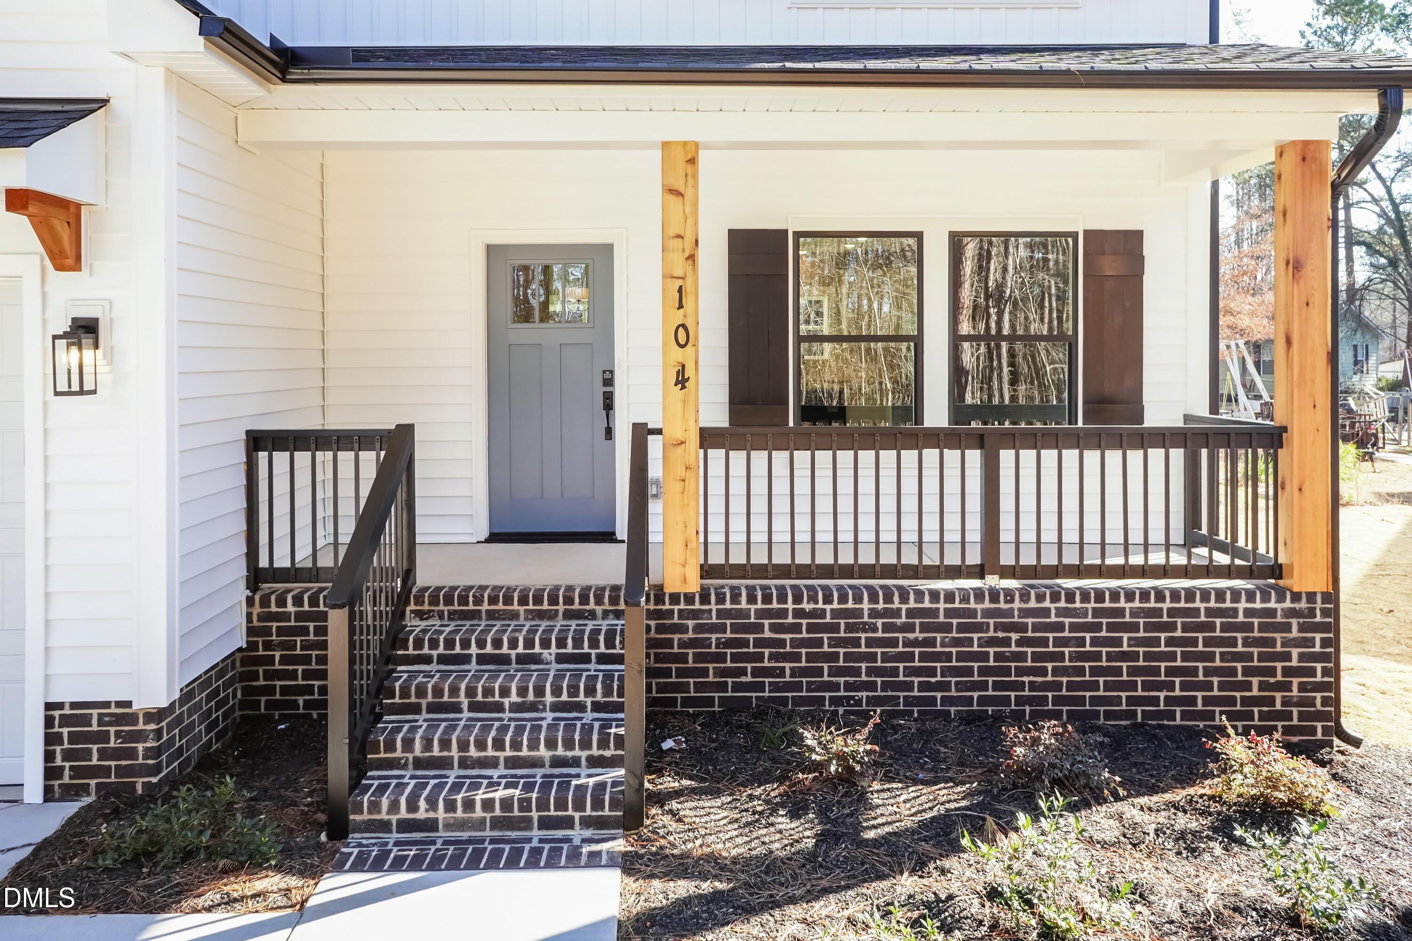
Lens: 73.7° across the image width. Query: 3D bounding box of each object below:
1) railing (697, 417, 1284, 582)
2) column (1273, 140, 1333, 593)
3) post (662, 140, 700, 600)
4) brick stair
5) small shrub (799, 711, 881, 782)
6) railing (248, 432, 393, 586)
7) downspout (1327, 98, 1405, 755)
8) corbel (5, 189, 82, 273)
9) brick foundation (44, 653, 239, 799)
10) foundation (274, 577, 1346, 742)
[{"bbox_3d":[1.640,0.110,5.740,3.330,0.910,1.220,0,2,-2],"label":"railing"},{"bbox_3d":[3.300,-0.570,5.210,0.205,2.460,0.200,0,2,-2],"label":"column"},{"bbox_3d":[-0.140,-0.575,5.210,0.205,2.460,0.200,0,2,-2],"label":"post"},{"bbox_3d":[-0.970,1.210,4.470,1.180,0.720,1.330,0,2,-2],"label":"brick stair"},{"bbox_3d":[0.650,1.300,4.570,0.370,0.270,0.350,0,2,-2],"label":"small shrub"},{"bbox_3d":[-2.090,0.215,5.200,0.870,0.880,0.120,0,2,-2],"label":"railing"},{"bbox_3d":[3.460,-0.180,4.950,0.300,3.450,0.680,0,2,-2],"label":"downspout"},{"bbox_3d":[-2.867,-1.034,4.090,0.095,0.310,0.390,0,2,-2],"label":"corbel"},{"bbox_3d":[-2.790,1.225,4.720,0.530,0.460,0.840,0,2,-2],"label":"brick foundation"},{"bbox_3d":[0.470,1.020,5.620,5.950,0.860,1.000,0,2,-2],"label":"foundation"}]

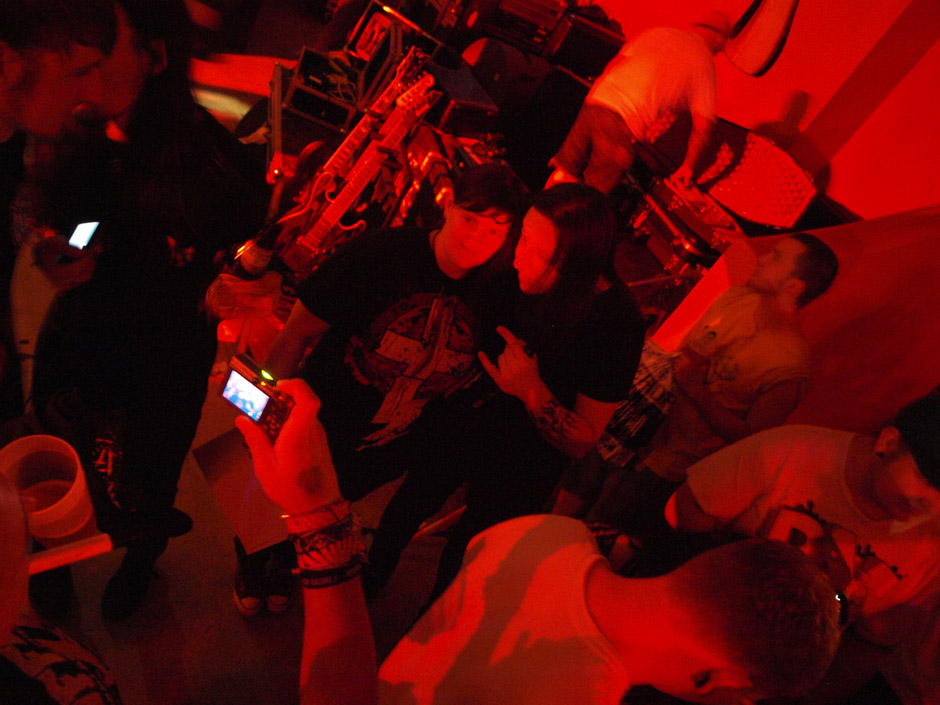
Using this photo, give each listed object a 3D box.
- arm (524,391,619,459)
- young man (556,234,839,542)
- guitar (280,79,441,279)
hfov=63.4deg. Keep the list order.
[{"bbox_3d":[0.218,0.154,1.630,0.230,0.160,0.110,47,1,-35],"label":"arm"},{"bbox_3d":[0.727,0.276,2.732,0.420,1.750,0.500,36,49,7],"label":"young man"},{"bbox_3d":[-0.423,-0.471,2.486,0.340,0.998,0.080,41,16,5],"label":"guitar"}]

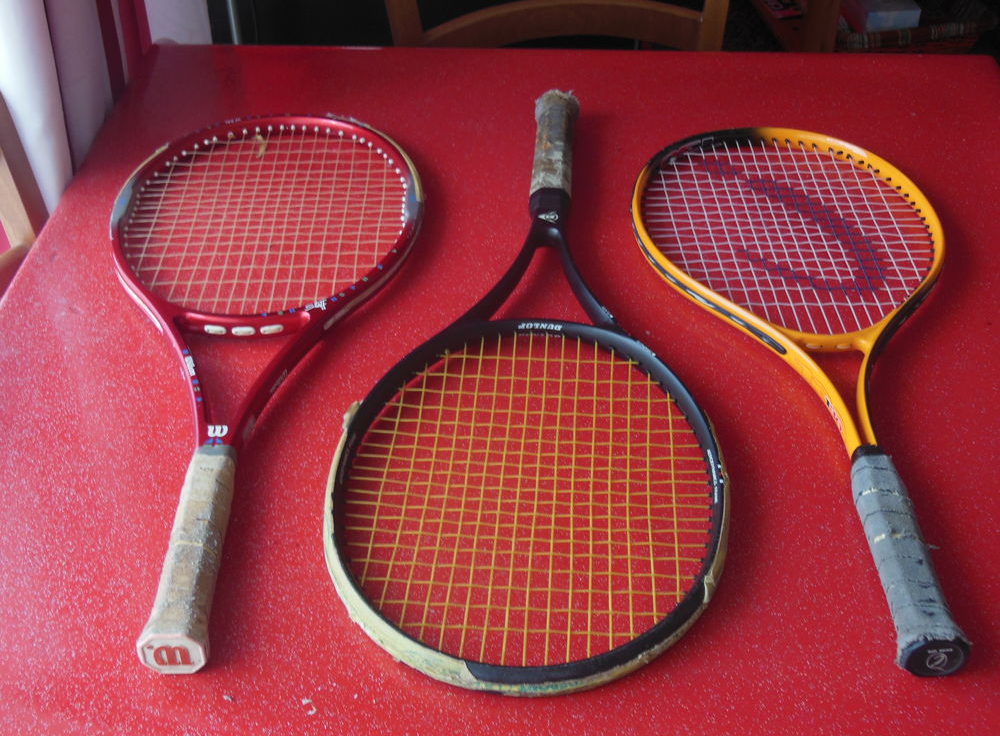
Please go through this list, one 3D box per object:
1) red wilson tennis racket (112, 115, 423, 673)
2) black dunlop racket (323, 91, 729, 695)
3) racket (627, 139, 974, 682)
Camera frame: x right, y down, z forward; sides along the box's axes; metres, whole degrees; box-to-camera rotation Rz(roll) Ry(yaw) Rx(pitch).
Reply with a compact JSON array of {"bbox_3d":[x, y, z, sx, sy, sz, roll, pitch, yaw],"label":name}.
[{"bbox_3d":[-0.197,-0.043,1.018,0.269,0.034,0.679,-1,38,-1],"label":"red wilson tennis racket"},{"bbox_3d":[0.030,-0.036,1.008,0.269,0.036,0.691,2,38,3],"label":"black dunlop racket"},{"bbox_3d":[0.248,-0.033,1.005,0.261,0.033,0.652,0,38,0],"label":"racket"}]

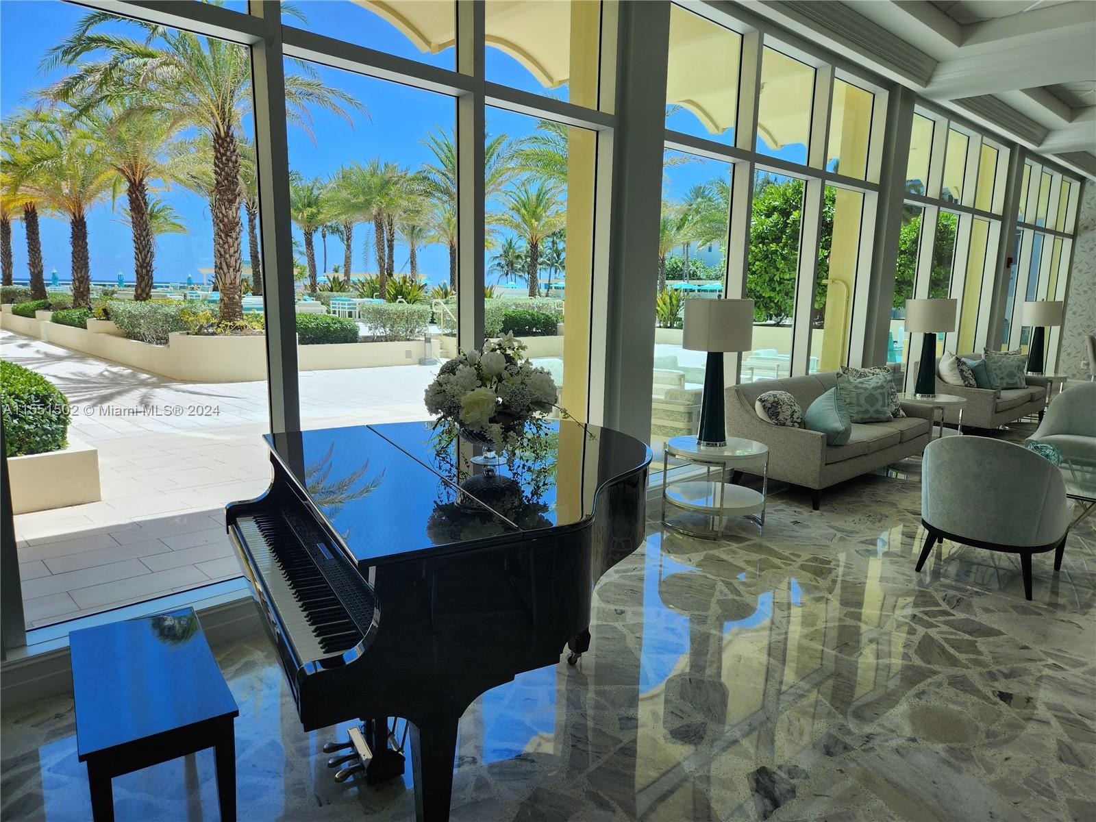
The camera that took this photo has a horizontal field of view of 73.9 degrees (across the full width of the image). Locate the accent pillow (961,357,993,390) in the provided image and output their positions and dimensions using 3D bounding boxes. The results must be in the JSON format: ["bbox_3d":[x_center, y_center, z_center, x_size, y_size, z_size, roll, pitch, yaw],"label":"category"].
[{"bbox_3d":[4.987,-0.395,8.428,0.160,0.460,0.460,-19,7,4],"label":"accent pillow"}]

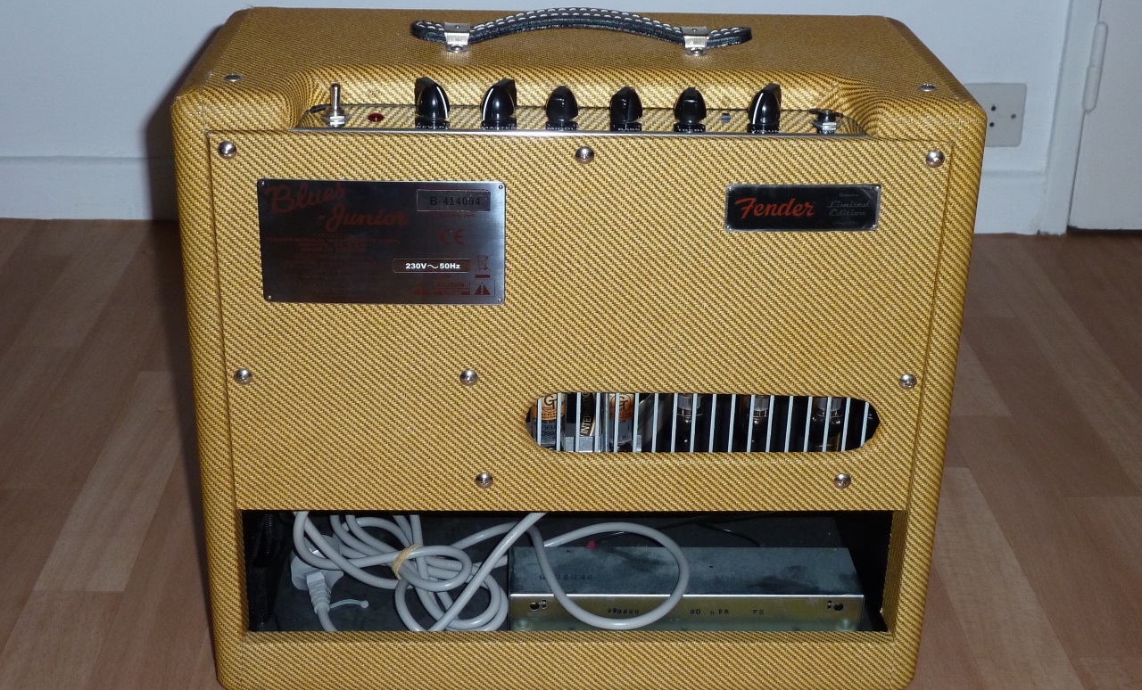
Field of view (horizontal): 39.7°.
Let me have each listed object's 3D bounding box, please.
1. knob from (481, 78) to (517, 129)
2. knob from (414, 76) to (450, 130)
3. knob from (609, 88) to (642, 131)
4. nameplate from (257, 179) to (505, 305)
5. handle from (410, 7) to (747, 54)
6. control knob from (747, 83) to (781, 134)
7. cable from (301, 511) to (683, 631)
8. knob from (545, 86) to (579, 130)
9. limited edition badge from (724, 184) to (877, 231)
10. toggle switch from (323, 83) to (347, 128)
[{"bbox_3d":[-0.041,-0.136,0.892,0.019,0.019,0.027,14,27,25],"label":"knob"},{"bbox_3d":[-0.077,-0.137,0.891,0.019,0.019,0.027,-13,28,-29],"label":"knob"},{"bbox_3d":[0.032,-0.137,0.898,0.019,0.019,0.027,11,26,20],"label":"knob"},{"bbox_3d":[-0.107,-0.058,0.899,0.138,0.074,0.002,0,24,-2],"label":"nameplate"},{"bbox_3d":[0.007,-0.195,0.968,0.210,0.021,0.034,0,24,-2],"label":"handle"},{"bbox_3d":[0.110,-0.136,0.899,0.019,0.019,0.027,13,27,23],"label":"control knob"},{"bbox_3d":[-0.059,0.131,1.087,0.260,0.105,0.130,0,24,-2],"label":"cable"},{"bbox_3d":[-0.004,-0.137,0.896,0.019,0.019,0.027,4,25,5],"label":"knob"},{"bbox_3d":[0.132,-0.077,0.898,0.088,0.028,0.002,0,24,-2],"label":"limited edition badge"},{"bbox_3d":[-0.132,-0.137,0.887,0.013,0.021,0.013,0,24,-2],"label":"toggle switch"}]

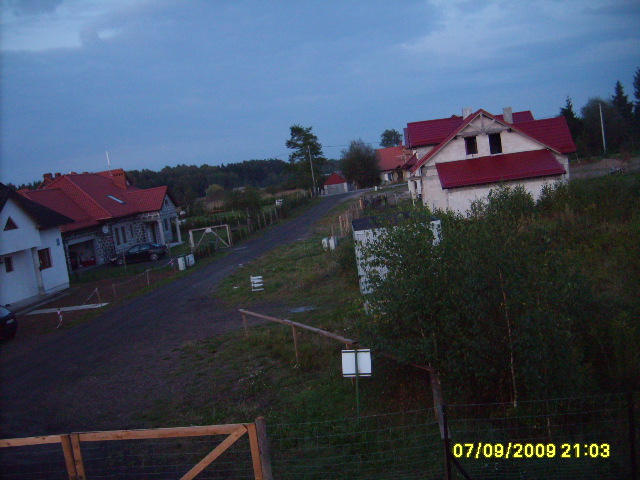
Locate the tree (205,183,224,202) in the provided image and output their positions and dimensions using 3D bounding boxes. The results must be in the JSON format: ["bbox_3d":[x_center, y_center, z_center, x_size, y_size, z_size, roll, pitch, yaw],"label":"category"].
[{"bbox_3d":[-22.717,-10.385,140.000,4.600,4.600,4.600,-8,6,0],"label":"tree"}]

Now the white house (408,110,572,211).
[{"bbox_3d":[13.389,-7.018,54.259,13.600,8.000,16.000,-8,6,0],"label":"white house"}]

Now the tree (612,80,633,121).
[{"bbox_3d":[53.173,-21.741,113.000,4.600,12.000,4.600,-8,6,0],"label":"tree"}]

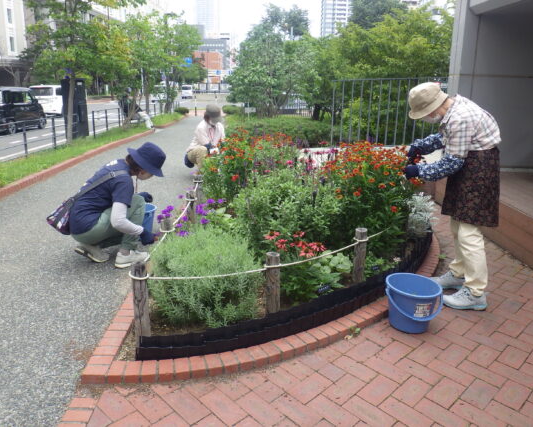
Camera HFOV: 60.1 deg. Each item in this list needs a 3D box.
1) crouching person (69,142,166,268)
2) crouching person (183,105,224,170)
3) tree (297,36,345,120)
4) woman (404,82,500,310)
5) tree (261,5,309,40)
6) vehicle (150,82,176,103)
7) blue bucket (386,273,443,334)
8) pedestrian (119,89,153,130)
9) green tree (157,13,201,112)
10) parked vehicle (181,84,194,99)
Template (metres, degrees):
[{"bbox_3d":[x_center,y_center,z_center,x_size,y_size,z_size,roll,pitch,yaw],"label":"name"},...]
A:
[{"bbox_3d":[-1.172,-0.069,3.550,0.780,0.850,0.520,-3,16,-17],"label":"crouching person"},{"bbox_3d":[-0.954,-1.157,7.200,0.520,0.930,0.720,-13,21,-43],"label":"crouching person"},{"bbox_3d":[2.405,-6.057,20.500,2.400,3.800,2.400,2,15,0],"label":"tree"},{"bbox_3d":[1.218,-0.145,3.030,0.660,1.360,0.520,7,16,19],"label":"woman"},{"bbox_3d":[1.642,-14.690,42.000,4.600,9.000,4.600,2,15,0],"label":"tree"},{"bbox_3d":[-10.689,-12.514,48.000,1.550,1.800,3.600,1,15,-5],"label":"vehicle"},{"bbox_3d":[0.856,0.524,2.680,0.320,0.275,0.320,2,15,0],"label":"blue bucket"},{"bbox_3d":[-3.870,-3.073,13.600,0.850,1.280,0.500,3,15,5],"label":"pedestrian"},{"bbox_3d":[-4.250,-7.053,21.500,2.400,4.600,2.400,2,15,0],"label":"green tree"},{"bbox_3d":[-10.641,-16.392,62.000,1.500,1.900,3.400,-1,15,-10],"label":"parked vehicle"}]

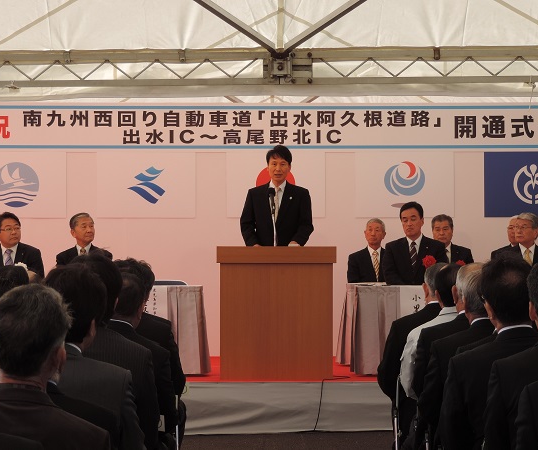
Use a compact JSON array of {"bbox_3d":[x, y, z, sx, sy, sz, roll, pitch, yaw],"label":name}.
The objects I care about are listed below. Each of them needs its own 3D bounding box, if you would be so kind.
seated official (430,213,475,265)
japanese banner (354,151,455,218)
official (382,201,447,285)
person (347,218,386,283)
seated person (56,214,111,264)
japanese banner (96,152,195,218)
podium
[{"bbox_3d":[1.496,0.546,22.700,0.500,1.280,0.780,0,-1,6],"label":"seated official"},{"bbox_3d":[1.235,-0.361,24.400,0.900,0.600,0.020,0,-1,0],"label":"japanese banner"},{"bbox_3d":[1.158,0.491,21.100,0.540,1.350,0.780,0,-1,6],"label":"official"},{"bbox_3d":[0.891,0.563,22.700,0.500,1.240,0.780,0,-1,0],"label":"person"},{"bbox_3d":[-1.470,0.536,21.400,0.500,1.270,0.780,0,-1,-3],"label":"seated person"},{"bbox_3d":[-1.114,-0.361,24.400,0.900,0.600,0.020,0,-1,0],"label":"japanese banner"},{"bbox_3d":[0.056,0.661,20.200,0.885,0.990,0.500,0,-1,0],"label":"podium"}]

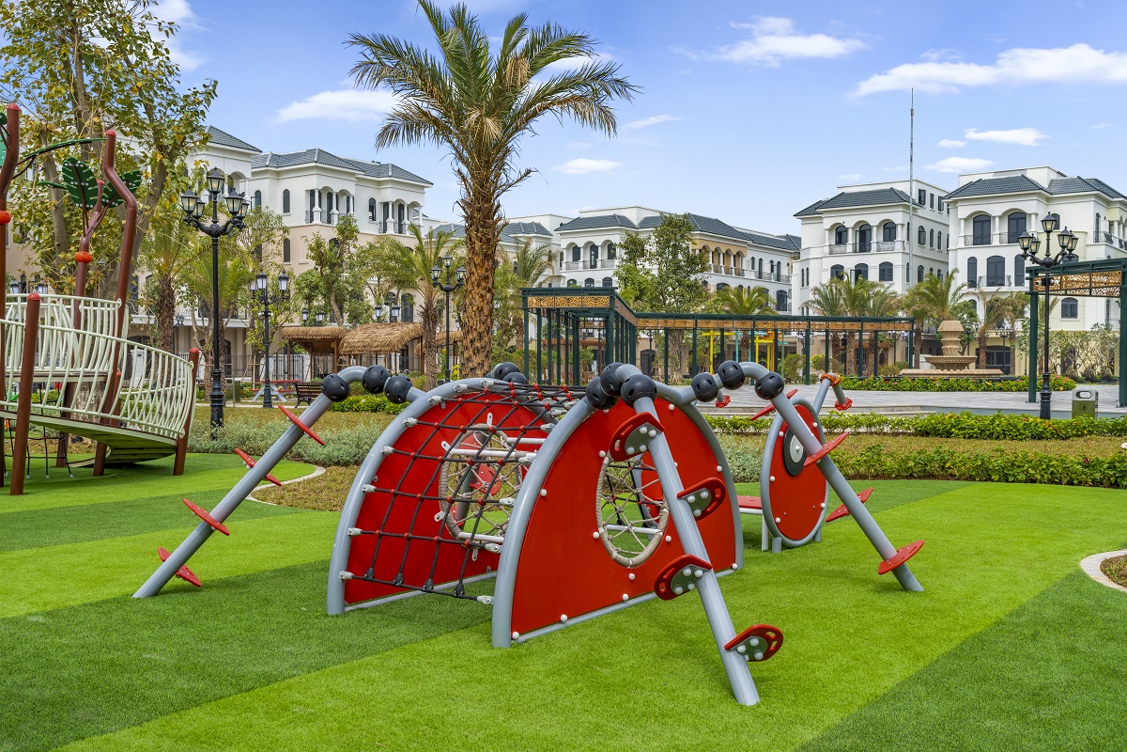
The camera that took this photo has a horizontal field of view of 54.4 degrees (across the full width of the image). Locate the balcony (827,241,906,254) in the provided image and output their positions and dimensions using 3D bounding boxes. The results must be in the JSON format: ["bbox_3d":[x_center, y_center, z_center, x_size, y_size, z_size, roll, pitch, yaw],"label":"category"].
[{"bbox_3d":[26.676,-11.256,96.200,6.900,1.050,1.200,1,1,37],"label":"balcony"}]

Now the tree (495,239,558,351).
[{"bbox_3d":[-2.099,-3.624,62.071,4.000,8.430,4.000,0,1,0],"label":"tree"}]

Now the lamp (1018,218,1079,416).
[{"bbox_3d":[10.493,-1.188,23.700,1.250,4.750,1.250,0,1,24],"label":"lamp"}]

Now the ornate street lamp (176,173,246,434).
[{"bbox_3d":[-6.233,-1.277,19.600,1.230,4.870,1.230,0,1,-18],"label":"ornate street lamp"}]

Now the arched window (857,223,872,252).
[{"bbox_3d":[28.341,-12.935,103.000,1.400,2.700,0.150,1,1,37],"label":"arched window"}]

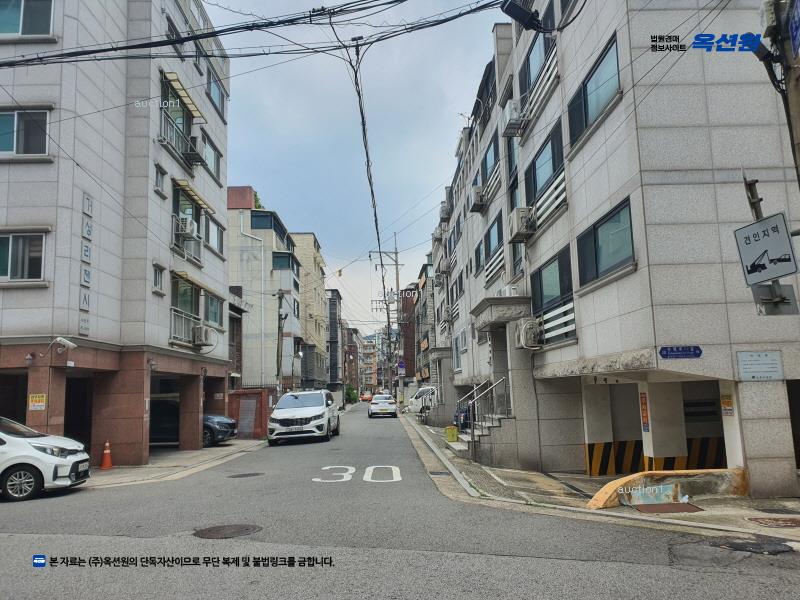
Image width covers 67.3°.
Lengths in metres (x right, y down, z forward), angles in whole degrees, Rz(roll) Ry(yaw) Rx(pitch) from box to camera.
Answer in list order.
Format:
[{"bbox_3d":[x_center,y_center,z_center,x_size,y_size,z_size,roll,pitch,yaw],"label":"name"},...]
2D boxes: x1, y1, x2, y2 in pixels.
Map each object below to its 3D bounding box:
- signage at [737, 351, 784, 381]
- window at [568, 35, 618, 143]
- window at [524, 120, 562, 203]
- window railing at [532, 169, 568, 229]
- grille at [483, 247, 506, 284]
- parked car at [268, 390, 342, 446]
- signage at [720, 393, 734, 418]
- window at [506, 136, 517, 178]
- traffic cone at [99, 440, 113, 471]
[{"bbox_3d":[5.010,0.917,8.334,0.630,0.405,0.025,-1,-8,-1],"label":"signage"},{"bbox_3d":[3.480,-3.653,10.796,0.150,0.942,2.518,-2,-8,-1],"label":"window"},{"bbox_3d":[3.417,-3.079,14.214,0.150,1.115,3.316,-2,-8,-1],"label":"window"},{"bbox_3d":[3.399,-2.100,13.883,0.140,0.798,2.912,-2,-8,-1],"label":"window railing"},{"bbox_3d":[3.116,-1.152,19.915,0.180,0.820,3.400,-2,-8,-1],"label":"grille"},{"bbox_3d":[-3.219,4.021,21.087,1.970,1.760,5.100,-2,-8,-1],"label":"parked car"},{"bbox_3d":[4.678,1.516,8.599,0.015,0.300,0.270,-1,-8,-1],"label":"signage"},{"bbox_3d":[3.269,-4.274,17.474,0.150,1.350,1.050,-2,-8,-1],"label":"window"},{"bbox_3d":[-6.826,3.603,14.000,0.290,0.652,0.290,-2,-8,-1],"label":"traffic cone"}]

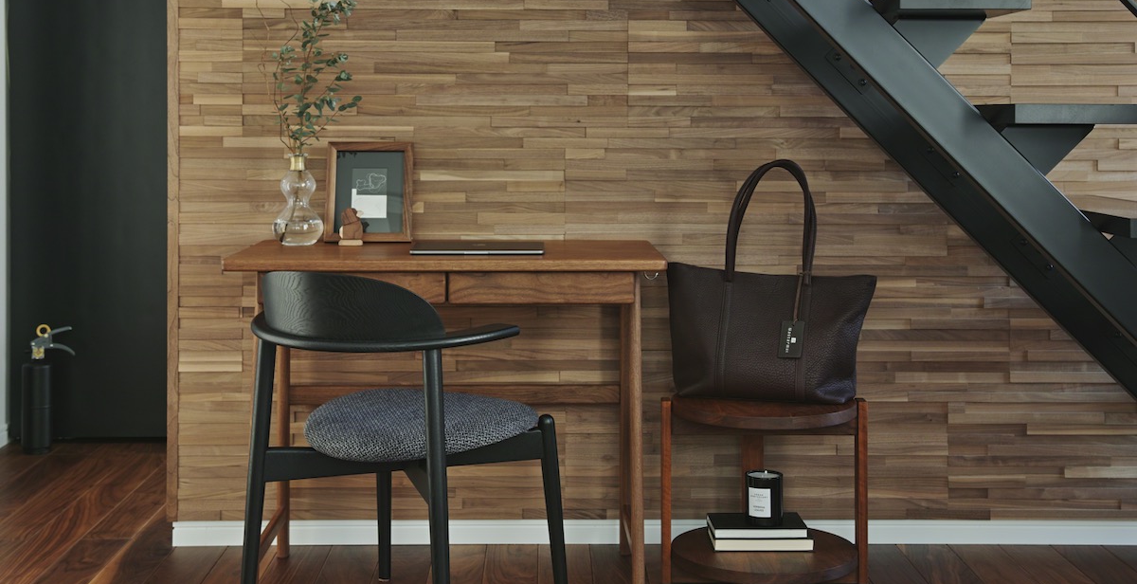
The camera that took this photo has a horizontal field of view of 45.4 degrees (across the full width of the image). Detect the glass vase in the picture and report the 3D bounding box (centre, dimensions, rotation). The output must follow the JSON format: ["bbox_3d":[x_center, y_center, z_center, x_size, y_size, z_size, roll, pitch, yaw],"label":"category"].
[{"bbox_3d":[-0.618,-0.212,3.095,0.117,0.204,0.117,0,5,0],"label":"glass vase"}]

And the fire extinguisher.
[{"bbox_3d":[-1.590,0.294,4.155,0.162,0.390,0.092,0,5,0],"label":"fire extinguisher"}]

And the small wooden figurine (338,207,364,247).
[{"bbox_3d":[-0.492,-0.147,3.070,0.058,0.086,0.043,0,5,0],"label":"small wooden figurine"}]

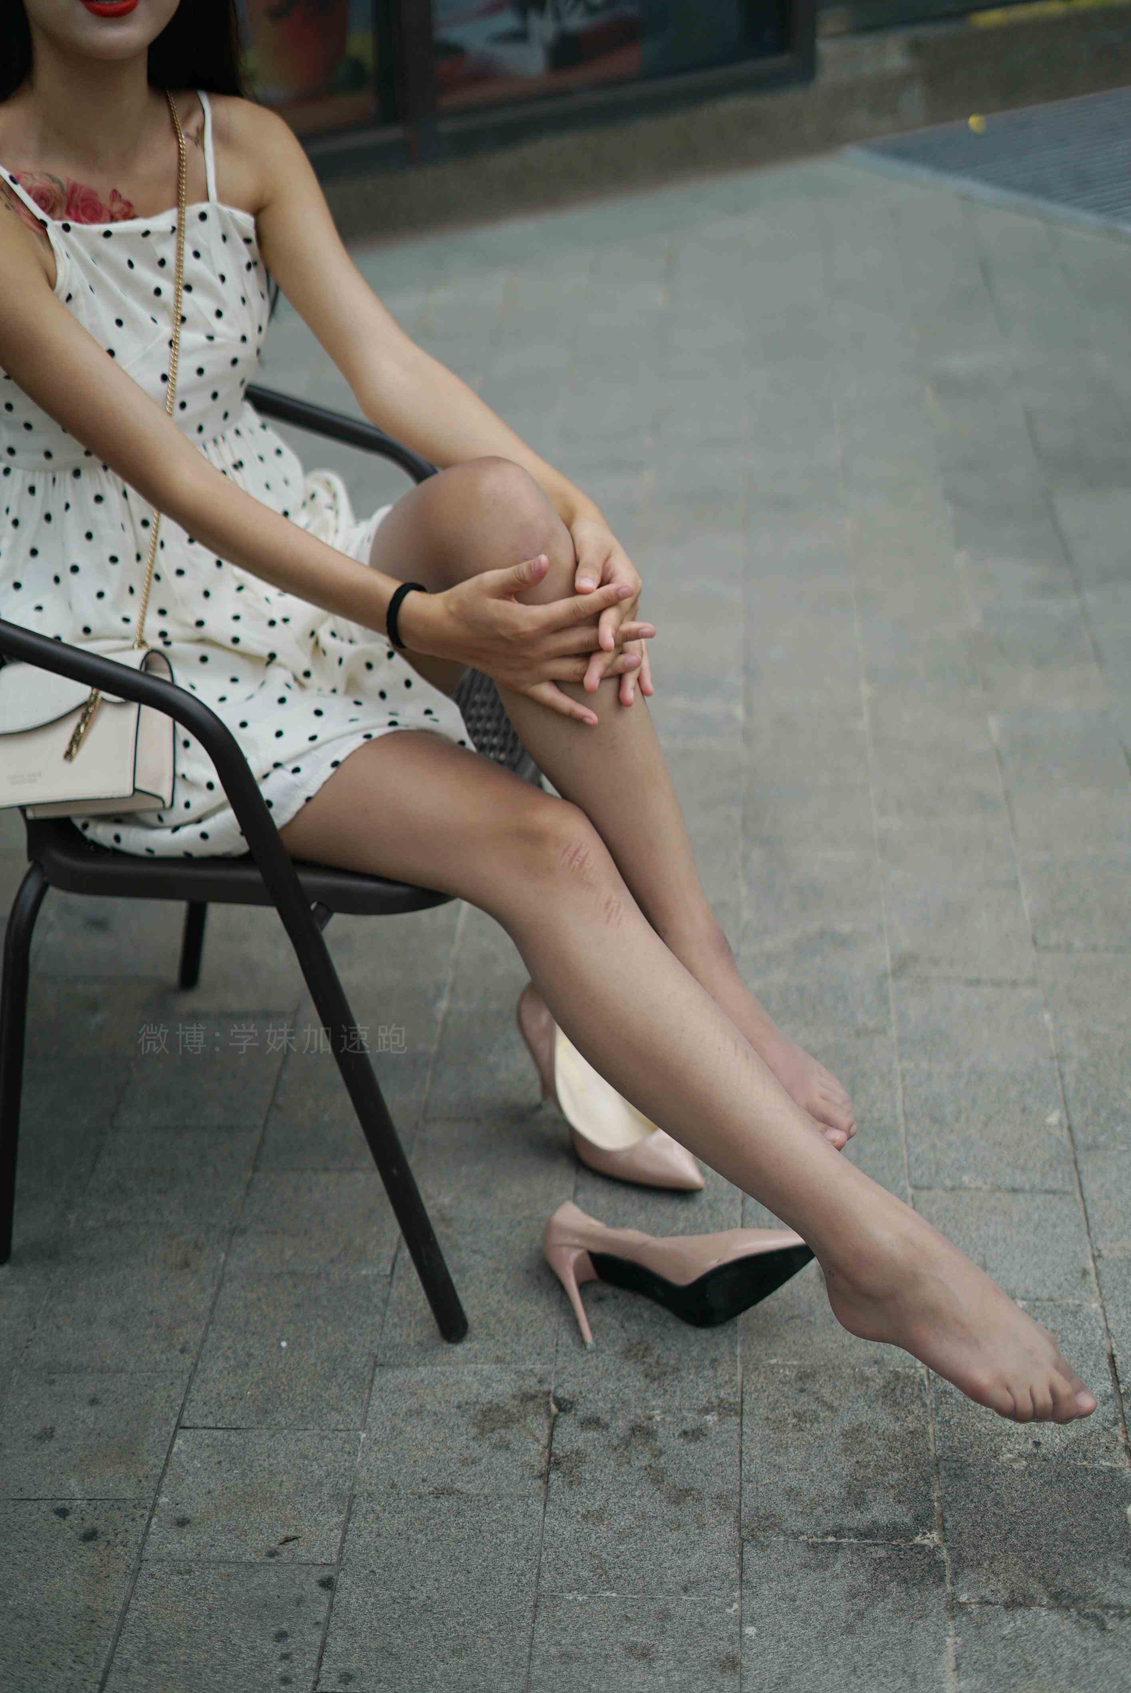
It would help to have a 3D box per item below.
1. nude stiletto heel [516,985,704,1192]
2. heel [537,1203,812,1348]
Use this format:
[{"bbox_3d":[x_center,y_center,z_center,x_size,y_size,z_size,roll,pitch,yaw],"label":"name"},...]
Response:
[{"bbox_3d":[0.041,0.217,2.192,0.229,0.147,0.079,24,40,37],"label":"nude stiletto heel"},{"bbox_3d":[0.095,0.338,2.023,0.229,0.079,0.147,-19,46,11],"label":"heel"}]

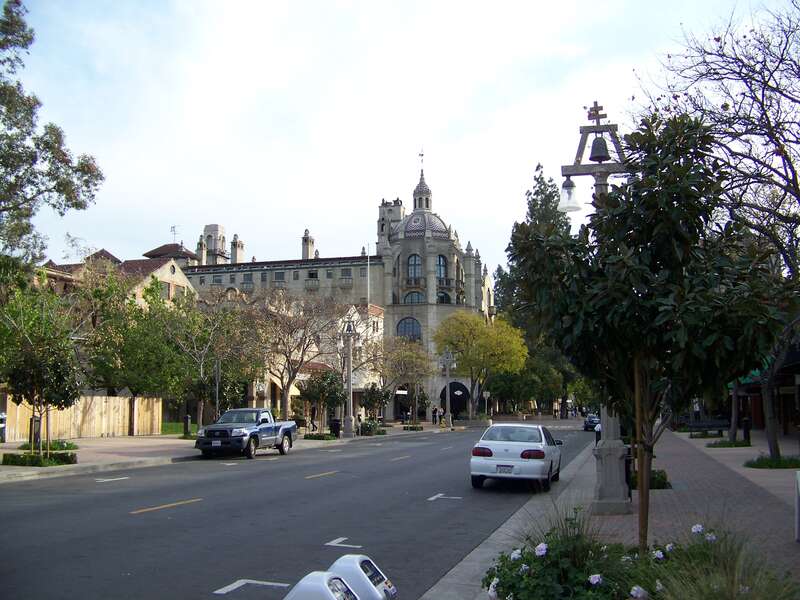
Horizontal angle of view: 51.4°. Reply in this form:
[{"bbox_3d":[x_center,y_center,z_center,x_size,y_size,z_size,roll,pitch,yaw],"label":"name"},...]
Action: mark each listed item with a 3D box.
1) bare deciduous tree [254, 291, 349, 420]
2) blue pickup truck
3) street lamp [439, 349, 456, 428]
[{"bbox_3d":[-5.628,3.675,47.537,5.300,8.200,5.200,0,-8,0],"label":"bare deciduous tree"},{"bbox_3d":[-5.350,4.692,29.651,1.860,1.690,4.860,-2,-8,15],"label":"blue pickup truck"},{"bbox_3d":[3.973,7.098,67.739,1.420,6.700,0.680,-2,-8,15],"label":"street lamp"}]

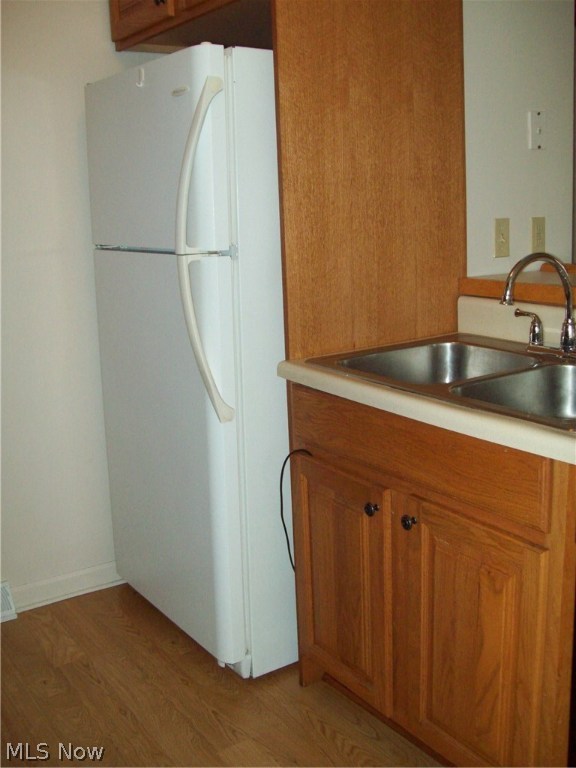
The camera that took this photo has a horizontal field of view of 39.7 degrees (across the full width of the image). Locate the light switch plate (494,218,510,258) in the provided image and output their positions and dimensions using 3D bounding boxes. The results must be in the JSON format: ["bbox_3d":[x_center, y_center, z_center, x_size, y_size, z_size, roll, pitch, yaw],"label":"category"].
[{"bbox_3d":[0.649,-0.437,2.397,0.070,0.114,0.015,-8,13,-29],"label":"light switch plate"}]

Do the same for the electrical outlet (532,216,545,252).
[{"bbox_3d":[0.779,-0.459,2.472,0.070,0.114,0.010,-8,13,-29],"label":"electrical outlet"}]

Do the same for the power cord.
[{"bbox_3d":[0.020,0.340,2.075,0.050,0.355,0.105,-8,13,-29],"label":"power cord"}]

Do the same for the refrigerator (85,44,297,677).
[{"bbox_3d":[-0.121,-0.076,2.514,0.736,1.680,0.745,-9,13,-33],"label":"refrigerator"}]

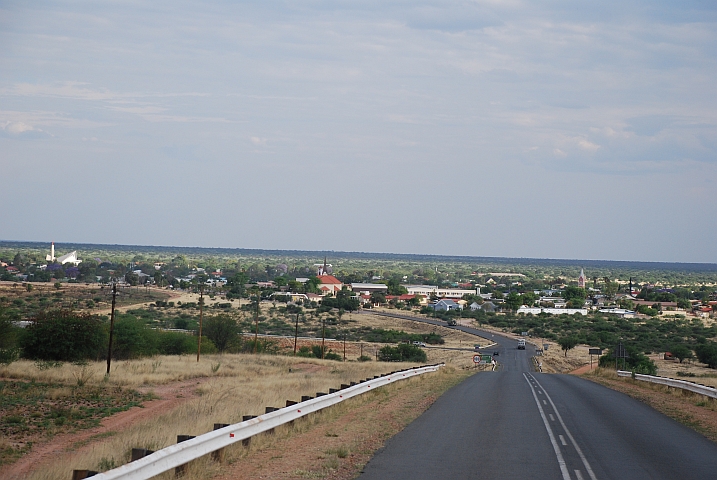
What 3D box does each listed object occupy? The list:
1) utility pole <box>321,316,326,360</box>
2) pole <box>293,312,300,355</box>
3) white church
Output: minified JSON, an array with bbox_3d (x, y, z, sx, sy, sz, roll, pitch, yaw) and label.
[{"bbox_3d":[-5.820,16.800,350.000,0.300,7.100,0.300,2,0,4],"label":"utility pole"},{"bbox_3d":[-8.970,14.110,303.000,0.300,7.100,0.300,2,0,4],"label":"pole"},{"bbox_3d":[-266.790,13.520,1900.000,23.000,24.000,26.000,2,0,-30],"label":"white church"}]

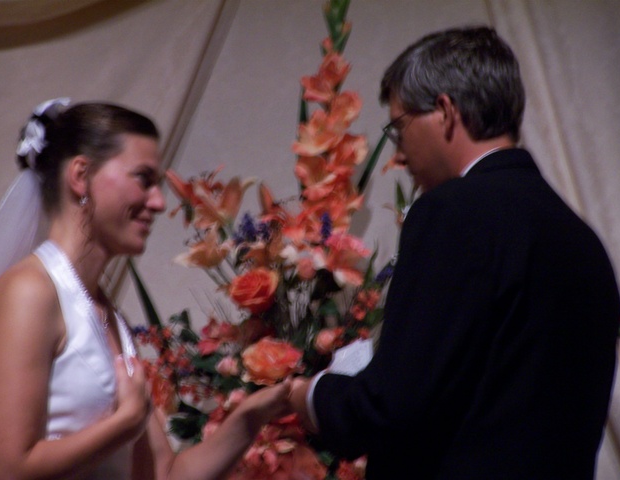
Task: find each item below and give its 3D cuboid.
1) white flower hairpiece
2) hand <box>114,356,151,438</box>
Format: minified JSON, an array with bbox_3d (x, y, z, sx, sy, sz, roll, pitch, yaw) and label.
[{"bbox_3d":[-0.392,-0.158,7.020,0.080,0.105,0.095,-1,-2,18],"label":"white flower hairpiece"},{"bbox_3d":[-0.260,0.232,7.030,0.065,0.125,0.095,-1,-2,21],"label":"hand"}]

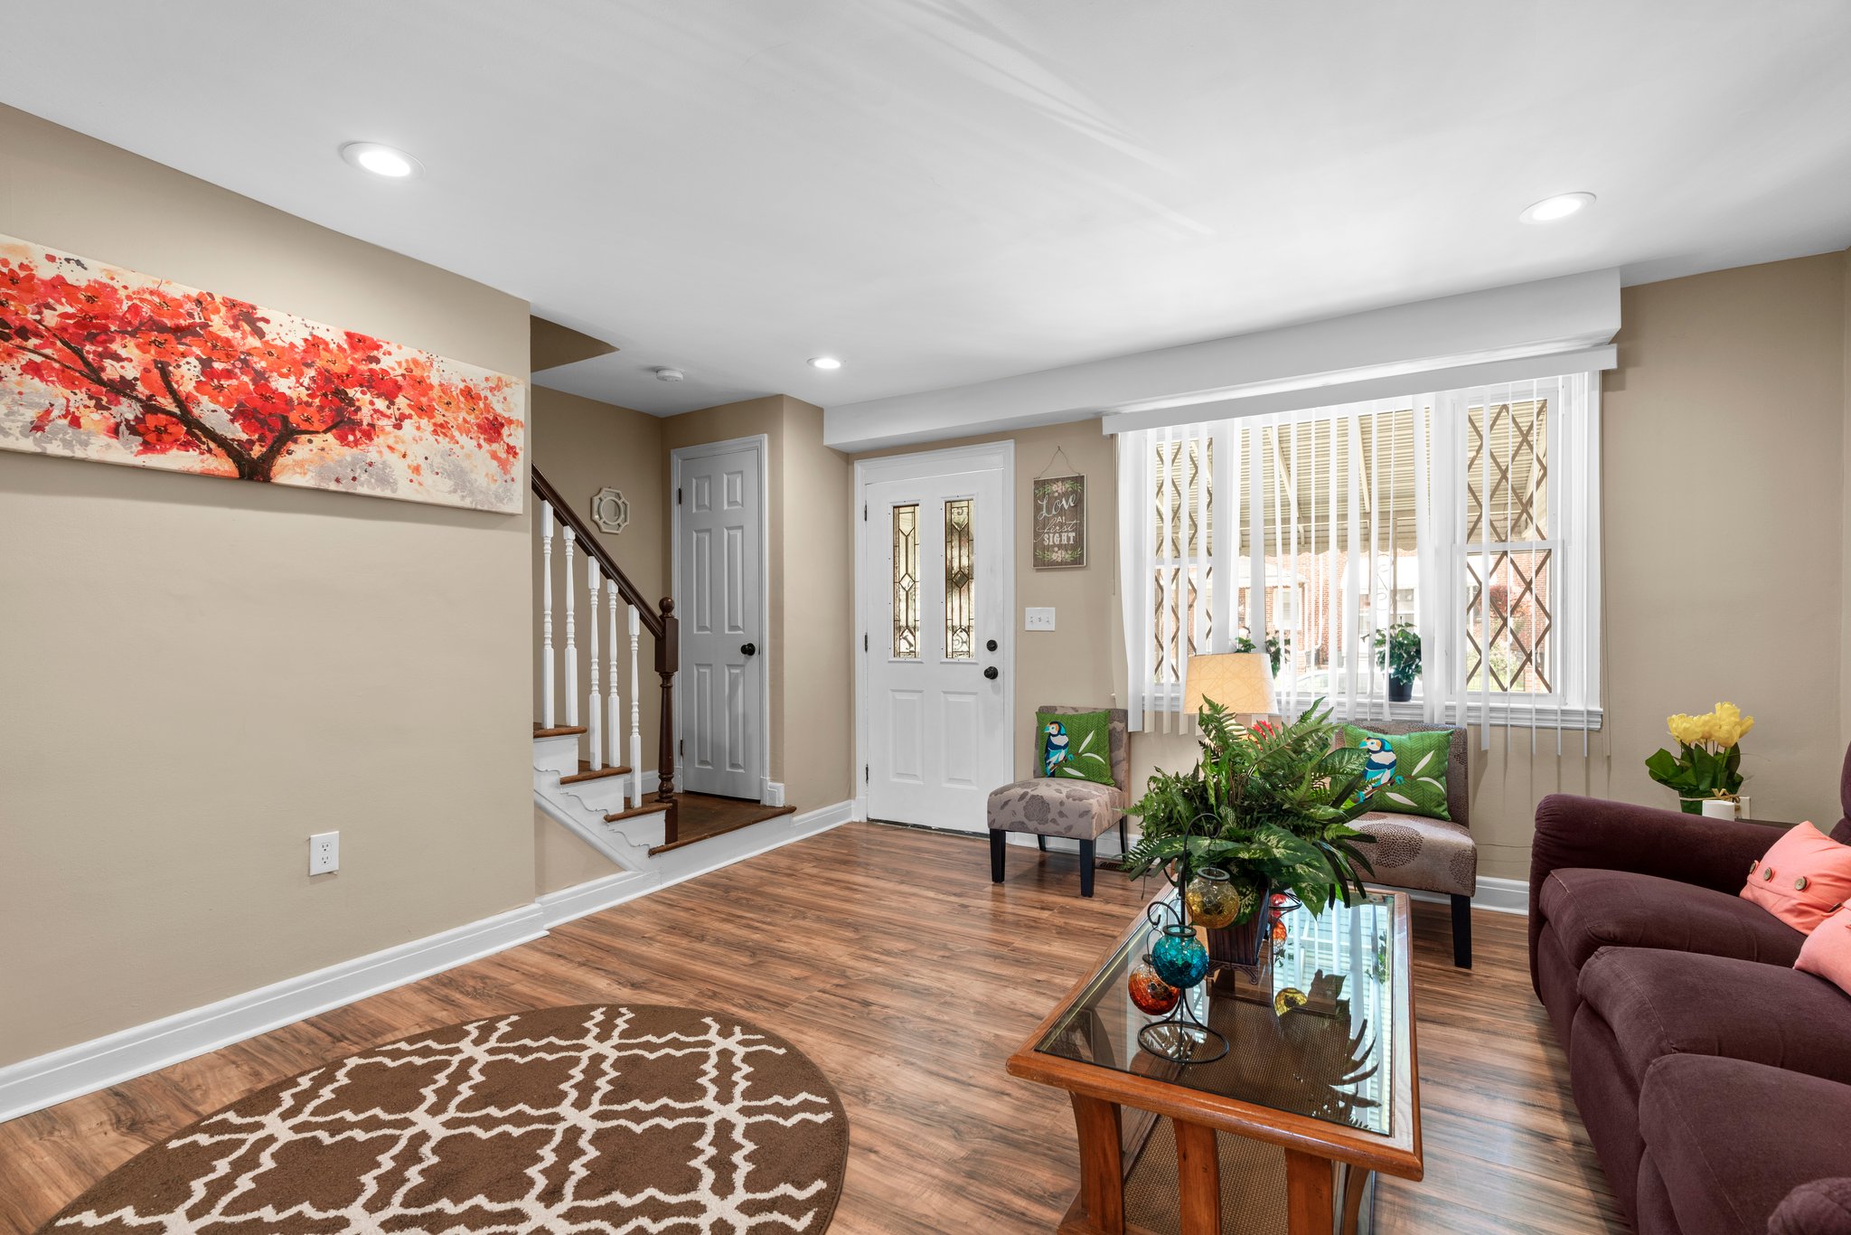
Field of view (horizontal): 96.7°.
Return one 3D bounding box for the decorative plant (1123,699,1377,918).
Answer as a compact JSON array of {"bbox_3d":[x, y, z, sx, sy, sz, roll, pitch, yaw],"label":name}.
[{"bbox_3d":[0.737,0.414,1.870,0.550,0.450,0.480,-1,-1,31],"label":"decorative plant"}]

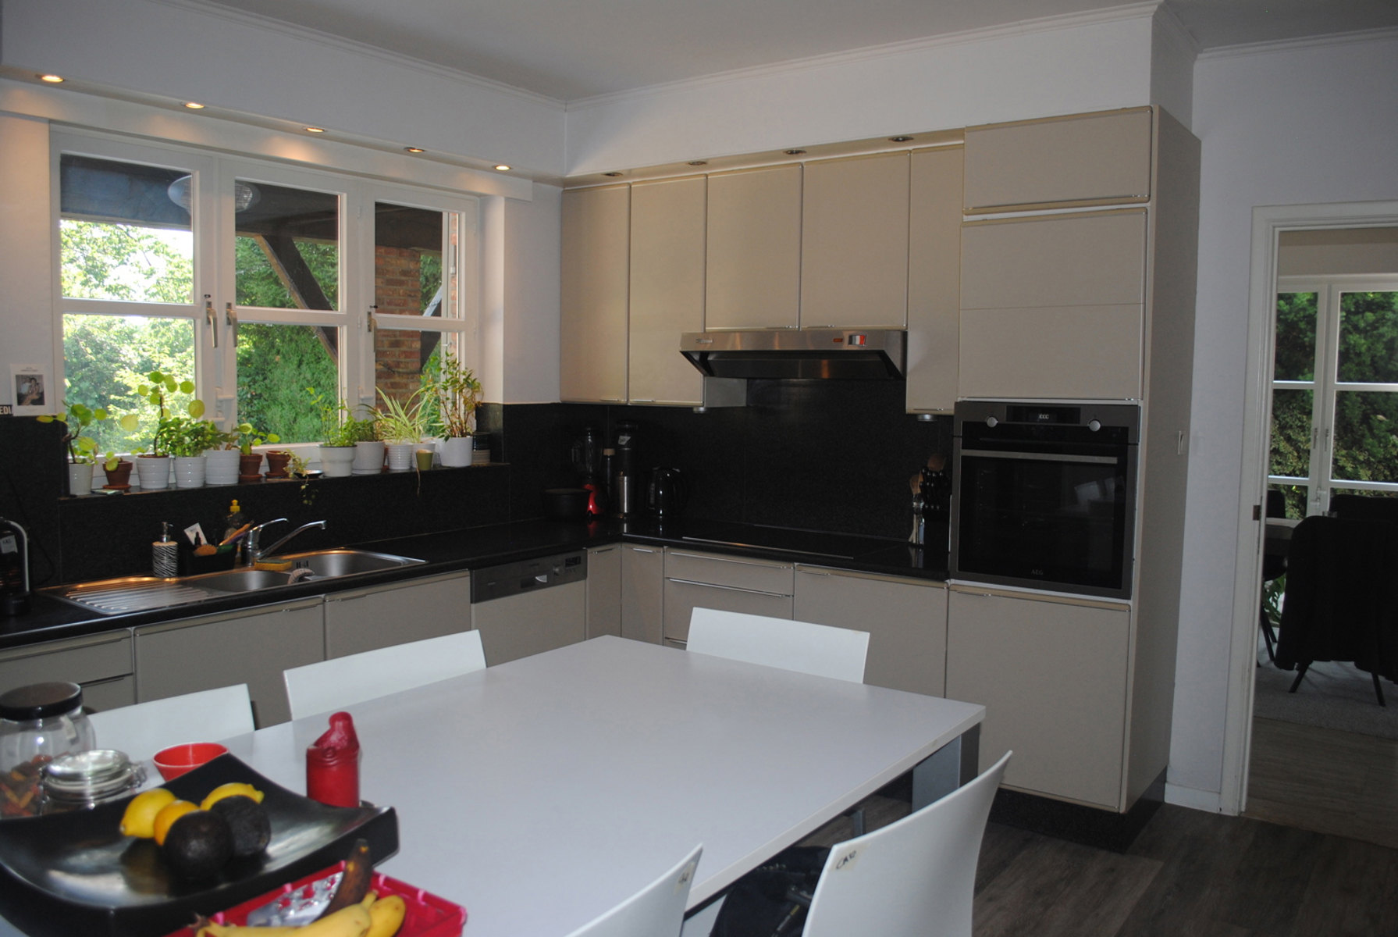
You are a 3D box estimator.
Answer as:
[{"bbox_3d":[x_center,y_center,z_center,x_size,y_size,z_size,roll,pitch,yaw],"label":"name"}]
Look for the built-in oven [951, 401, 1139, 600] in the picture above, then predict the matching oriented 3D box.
[{"bbox_3d":[1.255,0.075,3.598,0.596,0.598,0.566,4,6,36],"label":"built-in oven"}]

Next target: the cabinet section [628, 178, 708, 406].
[{"bbox_3d":[-0.028,-0.753,4.594,0.407,0.950,0.366,4,6,36],"label":"cabinet section"}]

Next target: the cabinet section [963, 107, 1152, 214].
[{"bbox_3d":[1.270,-0.976,3.514,0.587,0.286,0.551,4,6,36],"label":"cabinet section"}]

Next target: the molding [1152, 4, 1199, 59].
[{"bbox_3d":[1.517,-1.370,3.289,0.048,0.050,0.590,4,6,36],"label":"molding"}]

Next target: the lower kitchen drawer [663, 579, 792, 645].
[{"bbox_3d":[0.249,0.583,4.353,0.620,0.257,0.511,4,6,36],"label":"lower kitchen drawer"}]

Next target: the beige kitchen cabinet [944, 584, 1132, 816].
[{"bbox_3d":[1.252,0.711,3.646,0.577,0.638,0.575,4,6,36],"label":"beige kitchen cabinet"}]

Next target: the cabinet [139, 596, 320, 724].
[{"bbox_3d":[-1.569,0.709,3.216,0.580,0.634,0.580,4,6,36],"label":"cabinet"}]

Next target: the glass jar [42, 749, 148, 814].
[{"bbox_3d":[-0.945,0.515,1.634,0.140,0.115,0.120,1,5,-1],"label":"glass jar"}]

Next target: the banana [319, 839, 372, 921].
[{"bbox_3d":[-0.473,0.539,1.340,0.045,0.055,0.165,2,36,20],"label":"banana"}]

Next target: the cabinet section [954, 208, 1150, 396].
[{"bbox_3d":[1.267,-0.521,3.545,0.577,0.571,0.570,4,6,36],"label":"cabinet section"}]

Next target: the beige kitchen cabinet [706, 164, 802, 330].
[{"bbox_3d":[0.312,-0.892,4.402,0.461,0.648,0.325,4,6,36],"label":"beige kitchen cabinet"}]

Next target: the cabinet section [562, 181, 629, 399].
[{"bbox_3d":[-0.378,-0.787,4.911,0.408,0.960,0.325,4,6,36],"label":"cabinet section"}]

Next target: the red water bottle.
[{"bbox_3d":[-0.607,0.485,1.739,0.083,0.165,0.083,4,6,36],"label":"red water bottle"}]

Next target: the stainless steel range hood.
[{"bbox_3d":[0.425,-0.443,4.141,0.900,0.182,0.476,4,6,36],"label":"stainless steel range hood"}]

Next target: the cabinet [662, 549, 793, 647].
[{"bbox_3d":[0.273,0.643,4.353,0.613,0.634,0.575,4,6,36],"label":"cabinet"}]

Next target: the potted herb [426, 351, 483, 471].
[{"bbox_3d":[-1.050,-0.256,4.545,0.210,0.495,0.200,1,5,0],"label":"potted herb"}]

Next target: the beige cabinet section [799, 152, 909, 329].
[{"bbox_3d":[0.685,-0.865,4.132,0.462,0.648,0.325,4,6,36],"label":"beige cabinet section"}]

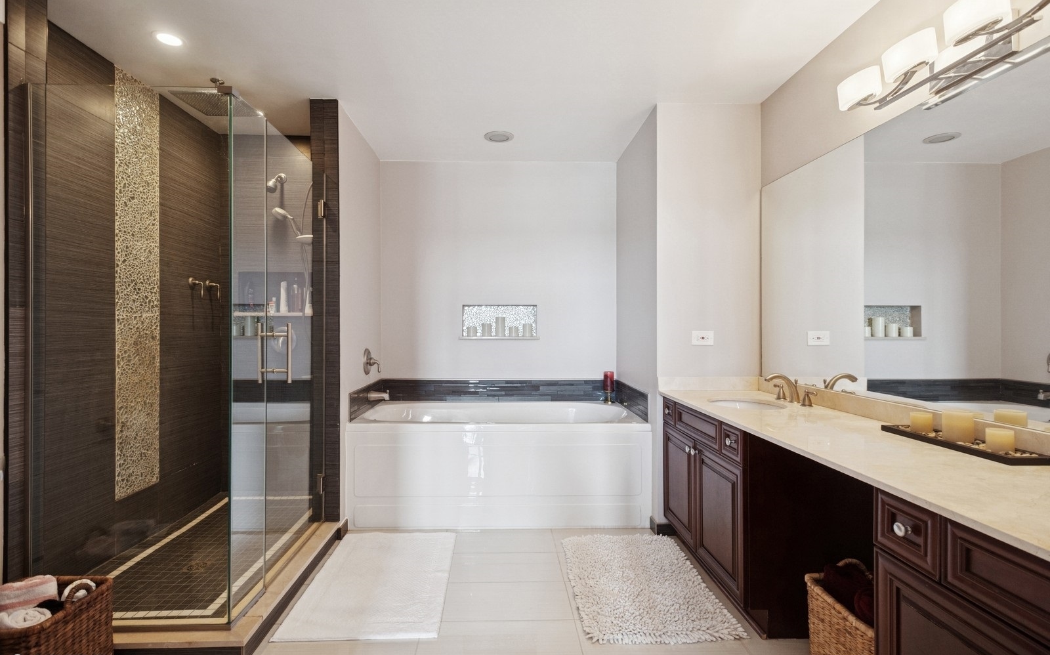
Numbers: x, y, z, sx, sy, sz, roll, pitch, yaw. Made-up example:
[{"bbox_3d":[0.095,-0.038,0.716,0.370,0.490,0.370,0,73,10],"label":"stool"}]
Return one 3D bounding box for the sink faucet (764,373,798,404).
[{"bbox_3d":[1.250,0.297,2.410,0.170,0.145,0.055,0,0,-2],"label":"sink faucet"}]

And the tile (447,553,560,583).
[{"bbox_3d":[-0.125,1.192,2.454,0.610,0.010,0.303,0,0,-2],"label":"tile"}]

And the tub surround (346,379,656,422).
[{"bbox_3d":[-0.170,0.487,3.385,1.790,0.170,0.890,0,0,-2],"label":"tub surround"}]

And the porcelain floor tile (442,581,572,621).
[{"bbox_3d":[-0.110,1.192,2.153,0.610,0.010,0.303,0,0,-2],"label":"porcelain floor tile"}]

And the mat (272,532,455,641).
[{"bbox_3d":[-0.680,1.181,2.372,0.630,0.013,0.970,0,0,-2],"label":"mat"}]

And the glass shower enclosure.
[{"bbox_3d":[-1.485,0.110,2.335,0.730,2.000,1.000,0,0,-2],"label":"glass shower enclosure"}]

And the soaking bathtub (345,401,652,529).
[{"bbox_3d":[-0.168,0.879,3.360,1.800,0.617,0.900,0,0,-2],"label":"soaking bathtub"}]

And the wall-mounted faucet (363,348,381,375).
[{"bbox_3d":[-1.020,0.231,3.340,0.105,0.180,0.175,0,0,-2],"label":"wall-mounted faucet"}]

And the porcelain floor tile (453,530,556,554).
[{"bbox_3d":[-0.141,1.192,2.752,0.610,0.010,0.300,0,0,-2],"label":"porcelain floor tile"}]

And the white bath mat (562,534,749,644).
[{"bbox_3d":[0.527,1.172,2.325,0.620,0.030,0.900,0,0,-2],"label":"white bath mat"}]

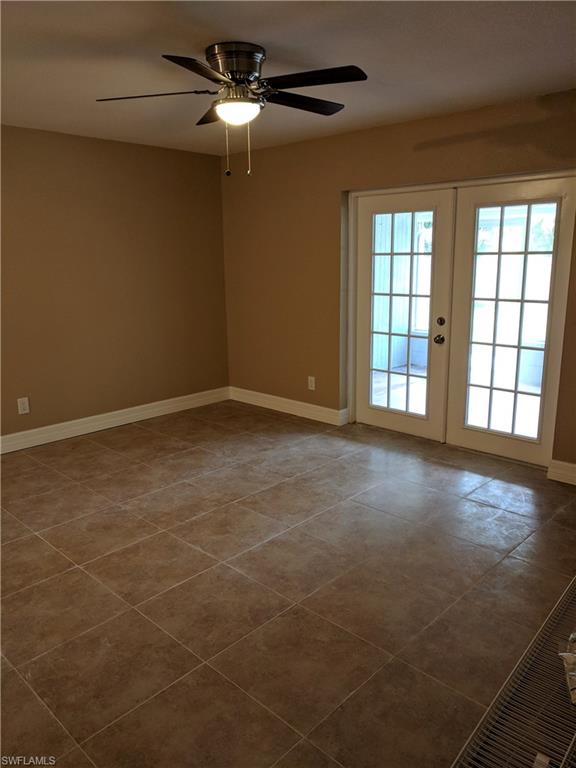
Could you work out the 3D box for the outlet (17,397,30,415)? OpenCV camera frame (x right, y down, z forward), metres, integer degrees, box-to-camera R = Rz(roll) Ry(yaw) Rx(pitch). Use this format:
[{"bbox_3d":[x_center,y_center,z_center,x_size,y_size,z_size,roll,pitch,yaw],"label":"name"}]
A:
[{"bbox_3d":[-2.121,0.179,4.632,0.013,0.122,0.078,11,17,43],"label":"outlet"}]

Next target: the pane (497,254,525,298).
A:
[{"bbox_3d":[1.569,-0.747,4.046,0.163,0.308,0.020,11,17,43],"label":"pane"}]

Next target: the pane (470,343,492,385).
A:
[{"bbox_3d":[1.447,-0.135,4.309,0.163,0.308,0.020,11,17,43],"label":"pane"}]

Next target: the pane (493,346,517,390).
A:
[{"bbox_3d":[1.579,-0.109,4.185,0.163,0.308,0.020,11,17,43],"label":"pane"}]

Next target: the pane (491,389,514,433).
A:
[{"bbox_3d":[1.583,0.205,4.255,0.163,0.308,0.020,11,17,43],"label":"pane"}]

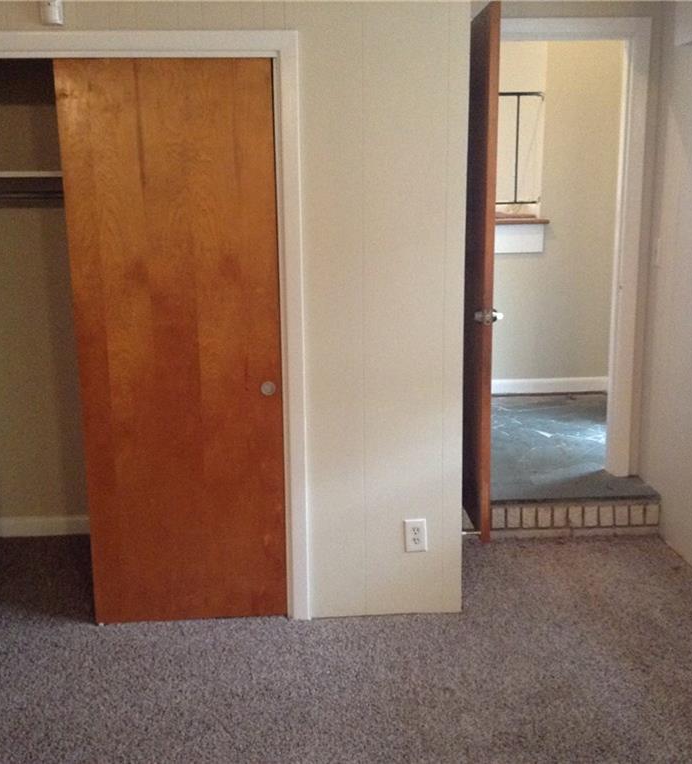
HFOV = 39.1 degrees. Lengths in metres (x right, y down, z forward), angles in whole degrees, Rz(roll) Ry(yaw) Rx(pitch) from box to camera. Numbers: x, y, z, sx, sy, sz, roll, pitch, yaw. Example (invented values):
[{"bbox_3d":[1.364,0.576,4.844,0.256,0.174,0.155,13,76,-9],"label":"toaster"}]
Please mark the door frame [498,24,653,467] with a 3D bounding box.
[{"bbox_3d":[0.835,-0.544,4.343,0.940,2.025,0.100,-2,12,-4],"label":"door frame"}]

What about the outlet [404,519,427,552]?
[{"bbox_3d":[0.254,0.559,3.529,0.078,0.121,0.011,-2,12,-4],"label":"outlet"}]

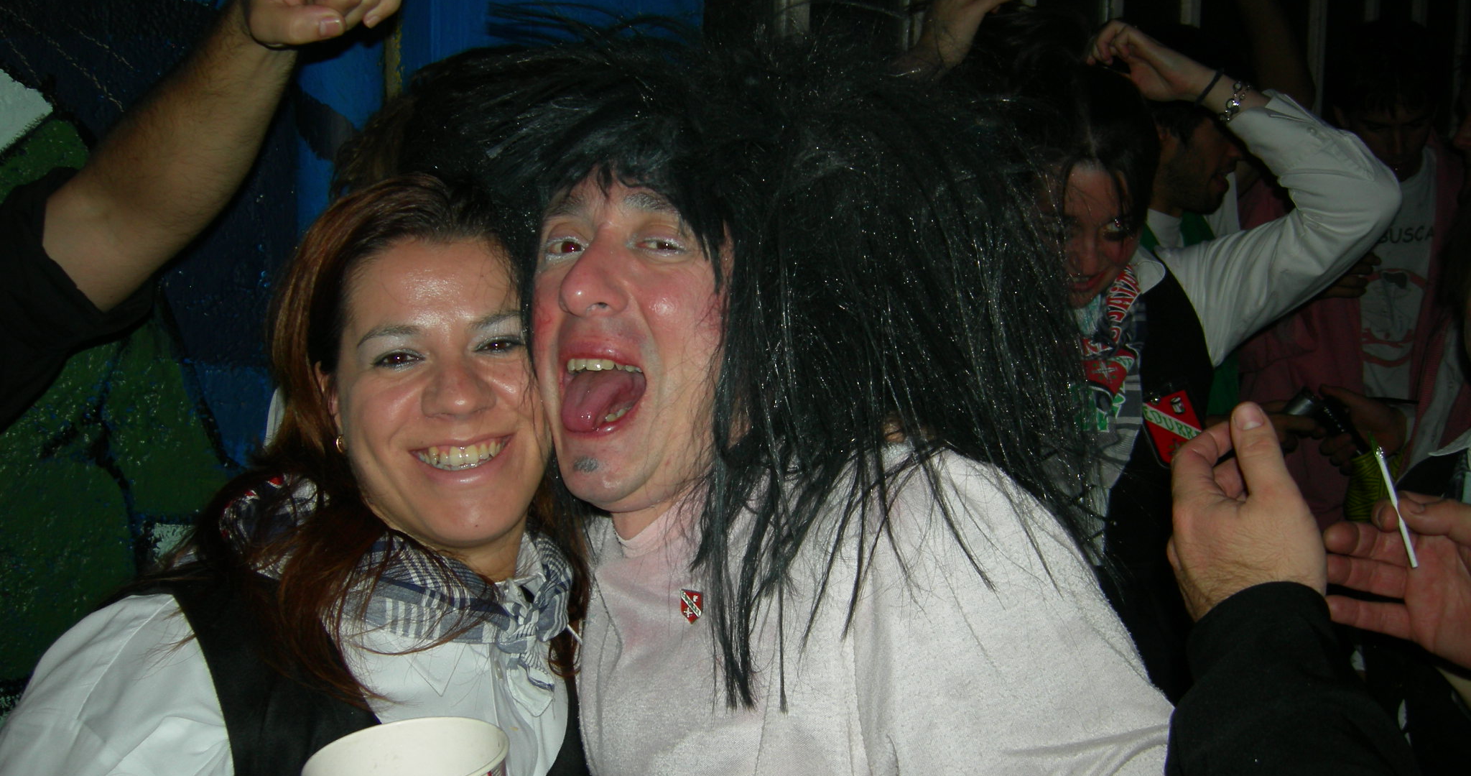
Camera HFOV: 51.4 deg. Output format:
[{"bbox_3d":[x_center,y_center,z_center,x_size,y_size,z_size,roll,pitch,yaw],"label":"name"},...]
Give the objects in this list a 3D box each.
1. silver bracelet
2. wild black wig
[{"bbox_3d":[0.550,-0.314,1.680,0.021,0.052,0.050,28,3,7],"label":"silver bracelet"},{"bbox_3d":[0.018,-0.032,0.980,0.430,0.420,0.320,3,7,21],"label":"wild black wig"}]

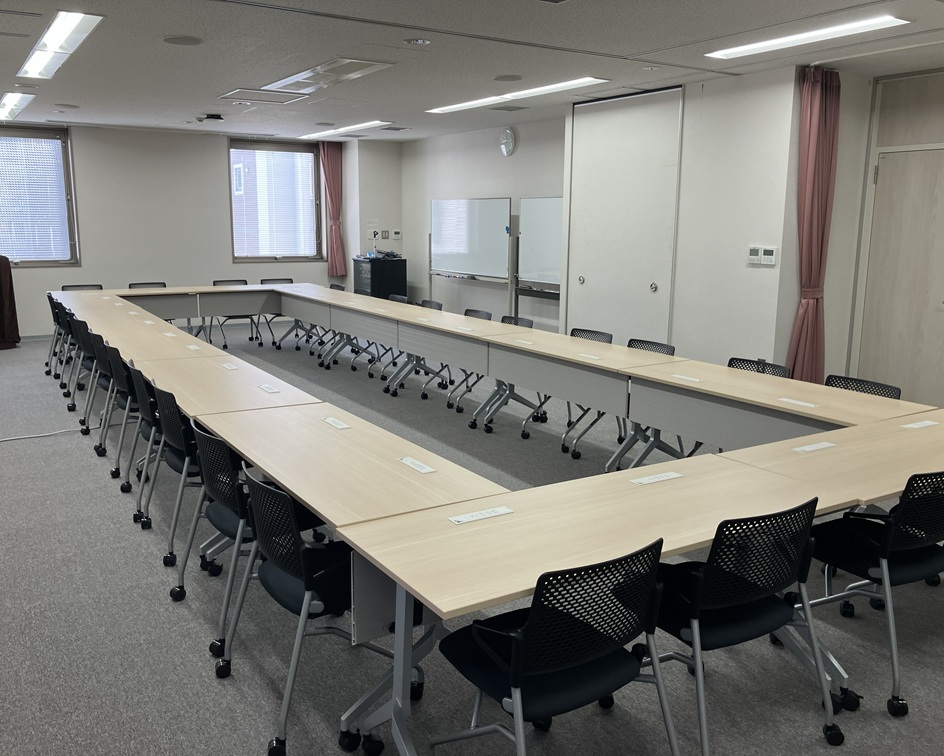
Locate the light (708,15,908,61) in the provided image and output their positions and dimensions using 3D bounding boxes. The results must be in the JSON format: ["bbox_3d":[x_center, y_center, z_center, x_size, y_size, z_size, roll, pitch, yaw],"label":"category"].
[{"bbox_3d":[2.038,-2.129,5.101,0.250,0.060,1.310,-7,13,-33],"label":"light"}]

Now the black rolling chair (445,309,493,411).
[{"bbox_3d":[-0.076,-0.177,7.089,0.565,0.775,0.570,-6,13,-32],"label":"black rolling chair"}]

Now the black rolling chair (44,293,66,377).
[{"bbox_3d":[-4.193,-0.493,8.499,0.580,0.800,0.570,-6,13,-30],"label":"black rolling chair"}]

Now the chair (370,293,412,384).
[{"bbox_3d":[-0.887,-0.439,8.330,0.560,0.780,0.560,-7,13,-32],"label":"chair"}]

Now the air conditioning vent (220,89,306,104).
[{"bbox_3d":[-1.937,-2.612,7.561,0.650,0.040,0.660,-7,13,-33],"label":"air conditioning vent"}]

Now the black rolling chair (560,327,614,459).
[{"bbox_3d":[0.729,0.075,5.830,0.565,0.775,0.570,-6,13,-32],"label":"black rolling chair"}]

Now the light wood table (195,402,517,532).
[{"bbox_3d":[-0.531,0.619,3.140,0.600,0.720,1.500,-7,13,-32],"label":"light wood table"}]

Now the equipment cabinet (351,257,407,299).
[{"bbox_3d":[-1.271,-1.120,11.293,0.550,1.010,0.590,-6,13,-32],"label":"equipment cabinet"}]

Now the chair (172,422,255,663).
[{"bbox_3d":[-0.860,0.567,3.236,0.560,0.780,0.560,-7,13,-32],"label":"chair"}]

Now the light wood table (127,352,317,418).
[{"bbox_3d":[-1.338,0.362,4.344,0.595,0.720,1.520,-6,13,-32],"label":"light wood table"}]

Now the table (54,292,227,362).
[{"bbox_3d":[-2.995,-0.158,6.942,0.600,0.720,4.730,-6,13,-32],"label":"table"}]

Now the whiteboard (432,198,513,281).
[{"bbox_3d":[-0.047,-1.692,9.807,0.070,0.905,1.810,-6,13,-32],"label":"whiteboard"}]

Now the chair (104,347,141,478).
[{"bbox_3d":[-2.092,0.164,5.232,0.560,0.780,0.560,-7,13,-32],"label":"chair"}]

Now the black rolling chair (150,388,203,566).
[{"bbox_3d":[-1.310,0.413,4.000,0.560,0.780,0.560,-7,13,-32],"label":"black rolling chair"}]

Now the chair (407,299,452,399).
[{"bbox_3d":[-0.520,-0.334,7.814,0.560,0.780,0.560,-7,13,-32],"label":"chair"}]

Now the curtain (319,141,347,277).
[{"bbox_3d":[-2.041,-2.471,12.027,0.370,1.930,0.140,-6,13,-31],"label":"curtain"}]

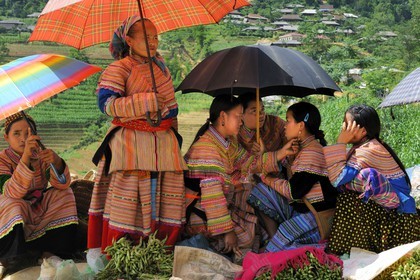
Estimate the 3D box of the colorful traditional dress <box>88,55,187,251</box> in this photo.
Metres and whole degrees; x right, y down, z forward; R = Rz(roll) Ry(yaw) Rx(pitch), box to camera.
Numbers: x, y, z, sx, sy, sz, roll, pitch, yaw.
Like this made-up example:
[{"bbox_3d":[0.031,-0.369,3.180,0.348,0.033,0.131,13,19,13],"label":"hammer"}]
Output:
[{"bbox_3d":[-0.452,0.078,3.270,0.580,1.220,0.480,-1,3,-33],"label":"colorful traditional dress"}]

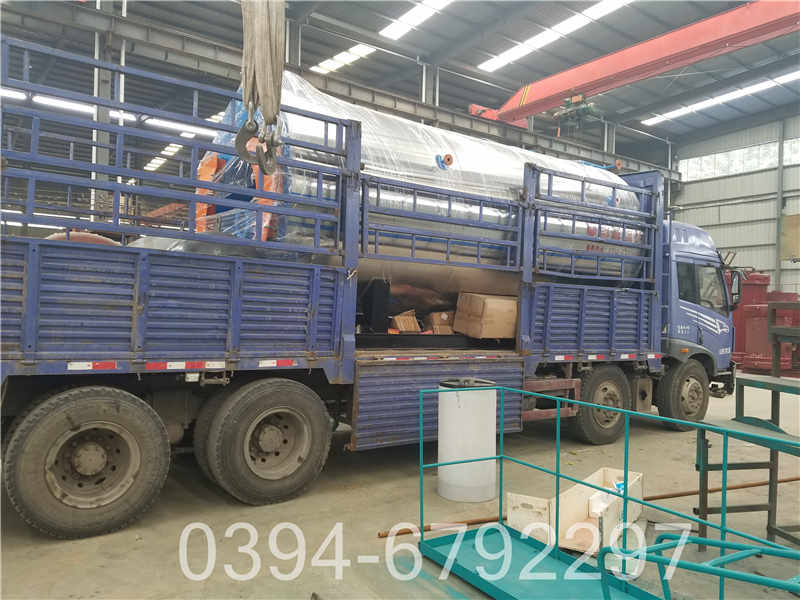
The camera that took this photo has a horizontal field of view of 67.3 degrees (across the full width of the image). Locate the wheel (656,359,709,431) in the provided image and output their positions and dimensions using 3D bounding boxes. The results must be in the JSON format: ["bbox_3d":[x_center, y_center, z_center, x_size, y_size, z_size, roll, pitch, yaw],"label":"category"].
[{"bbox_3d":[4.201,1.393,8.878,1.025,1.025,0.280,2,-2,-36],"label":"wheel"}]

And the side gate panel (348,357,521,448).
[{"bbox_3d":[0.467,0.997,5.996,2.183,0.785,0.060,2,-2,-36],"label":"side gate panel"}]

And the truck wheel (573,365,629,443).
[{"bbox_3d":[2.557,1.325,7.684,1.025,1.025,0.280,2,-2,-36],"label":"truck wheel"}]

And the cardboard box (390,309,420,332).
[{"bbox_3d":[0.044,0.235,6.556,0.270,0.200,0.190,-12,7,-35],"label":"cardboard box"}]

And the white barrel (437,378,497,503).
[{"bbox_3d":[0.606,1.235,5.407,0.503,1.004,0.503,1,-1,0],"label":"white barrel"}]

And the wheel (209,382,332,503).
[{"bbox_3d":[-1.069,1.175,5.053,1.025,1.025,0.280,2,-2,-36],"label":"wheel"}]

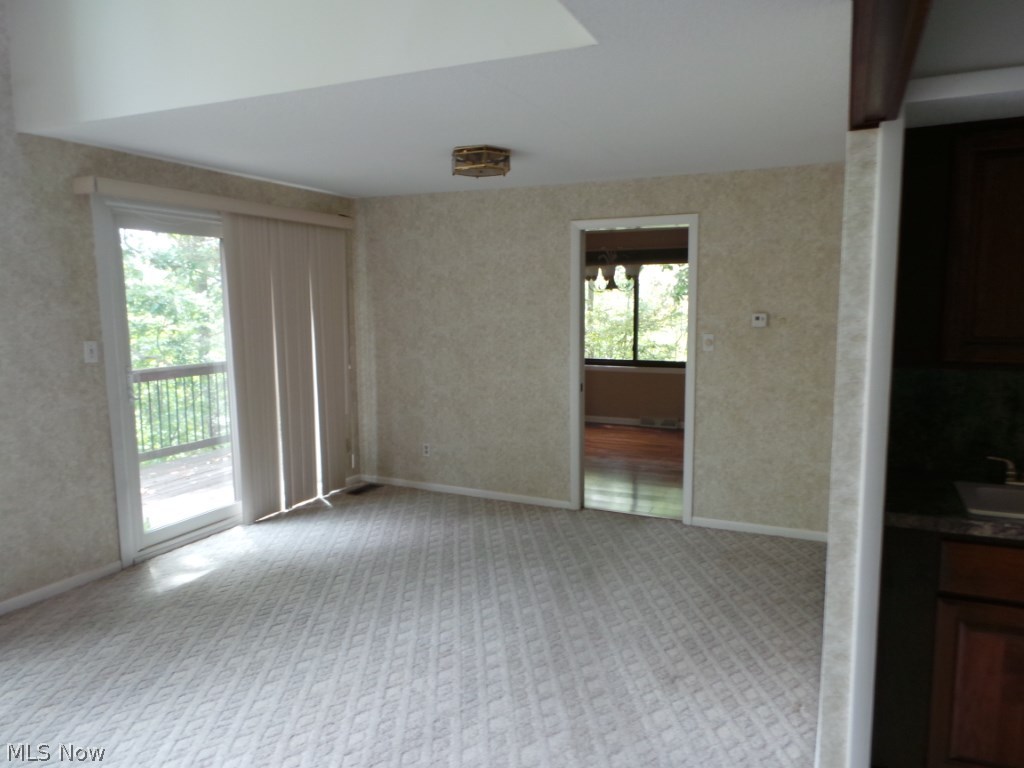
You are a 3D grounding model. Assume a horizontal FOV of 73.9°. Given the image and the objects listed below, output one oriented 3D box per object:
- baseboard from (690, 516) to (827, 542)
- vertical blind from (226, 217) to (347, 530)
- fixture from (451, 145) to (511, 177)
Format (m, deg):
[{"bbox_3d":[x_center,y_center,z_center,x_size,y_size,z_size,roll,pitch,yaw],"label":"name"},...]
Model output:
[{"bbox_3d":[1.643,0.974,4.558,0.855,0.058,0.014,3,8,25],"label":"baseboard"},{"bbox_3d":[-1.648,-0.151,5.169,0.090,2.160,1.190,3,8,25],"label":"vertical blind"},{"bbox_3d":[-0.176,-1.252,3.862,0.360,0.112,0.325,2,8,21],"label":"fixture"}]

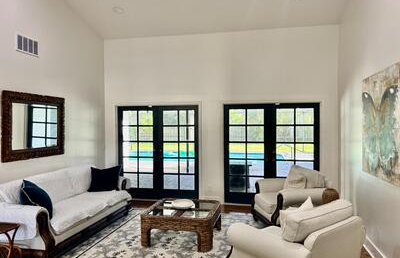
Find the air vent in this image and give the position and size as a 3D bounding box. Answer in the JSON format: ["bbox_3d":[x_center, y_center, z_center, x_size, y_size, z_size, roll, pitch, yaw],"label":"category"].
[{"bbox_3d":[-2.602,-1.262,4.557,0.030,0.250,0.450,0,1,11],"label":"air vent"}]

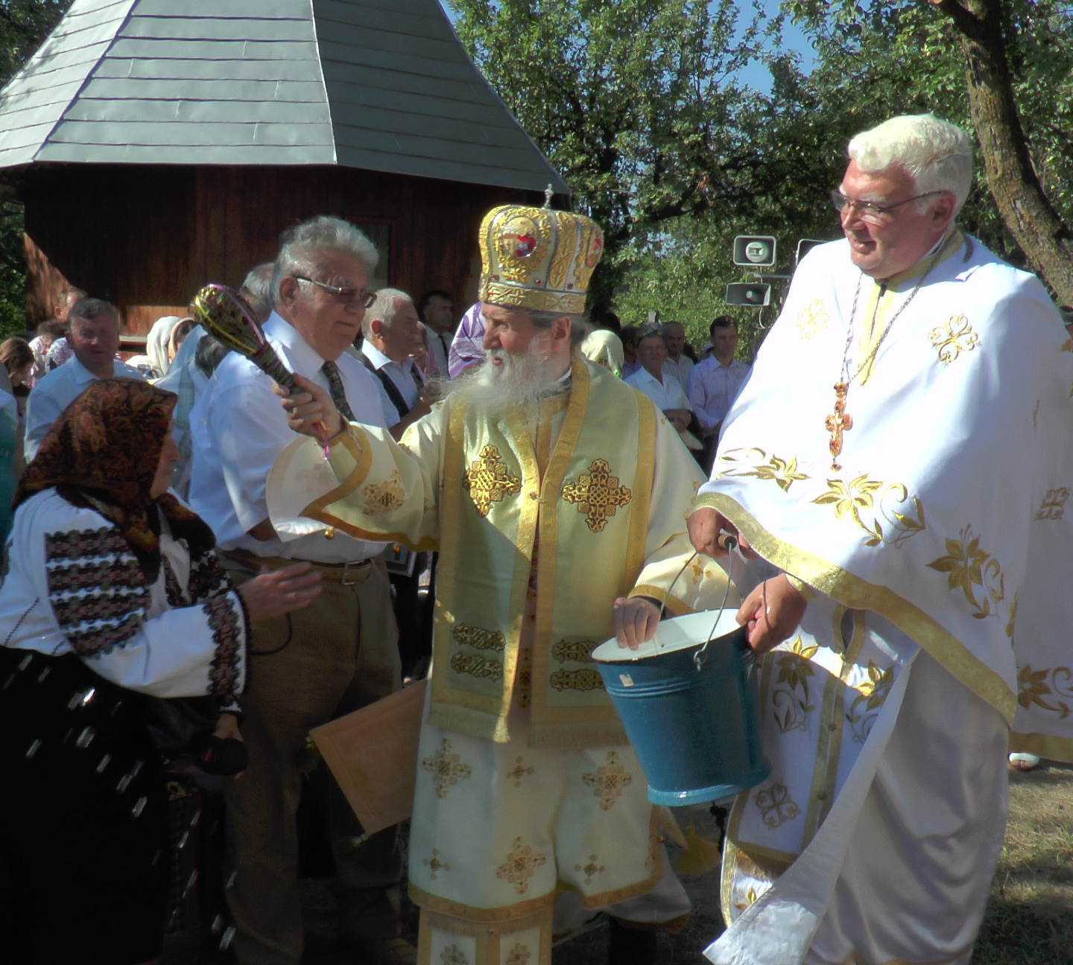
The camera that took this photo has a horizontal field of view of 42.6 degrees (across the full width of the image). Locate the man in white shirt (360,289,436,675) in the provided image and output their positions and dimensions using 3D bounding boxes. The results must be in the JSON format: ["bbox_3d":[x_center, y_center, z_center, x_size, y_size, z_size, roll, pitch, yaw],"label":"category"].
[{"bbox_3d":[-0.558,0.111,5.373,0.420,1.720,0.520,5,6,36],"label":"man in white shirt"}]

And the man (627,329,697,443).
[{"bbox_3d":[0.743,-0.107,8.771,0.520,1.680,0.380,-1,5,-24],"label":"man"}]

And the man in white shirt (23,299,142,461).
[{"bbox_3d":[-1.621,0.182,5.022,0.530,1.690,0.350,-2,6,-32],"label":"man in white shirt"}]

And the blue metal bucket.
[{"bbox_3d":[0.255,0.376,2.310,0.275,0.260,0.275,-15,6,2],"label":"blue metal bucket"}]

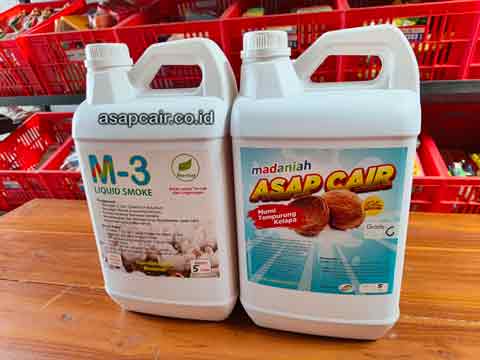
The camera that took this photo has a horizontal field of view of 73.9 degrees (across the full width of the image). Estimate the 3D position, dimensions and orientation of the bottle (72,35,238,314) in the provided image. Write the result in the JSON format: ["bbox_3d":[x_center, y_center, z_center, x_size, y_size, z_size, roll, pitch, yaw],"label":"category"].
[{"bbox_3d":[-0.085,0.004,0.392,0.174,0.315,0.126,1,17,11],"label":"bottle"}]

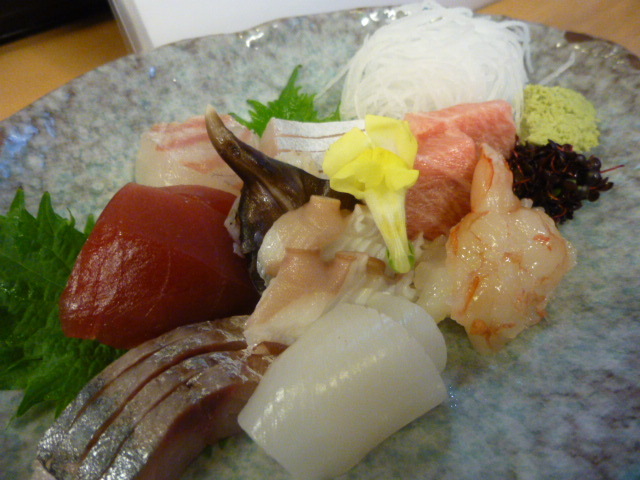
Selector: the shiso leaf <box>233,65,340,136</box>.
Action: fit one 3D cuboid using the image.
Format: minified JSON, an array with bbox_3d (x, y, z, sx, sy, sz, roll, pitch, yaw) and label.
[{"bbox_3d":[-0.014,-0.056,0.201,0.046,0.019,0.046,-2,47,0],"label":"shiso leaf"}]

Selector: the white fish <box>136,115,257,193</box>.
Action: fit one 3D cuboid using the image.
[{"bbox_3d":[-0.046,-0.029,0.178,0.042,0.021,0.033,-8,47,-5],"label":"white fish"}]

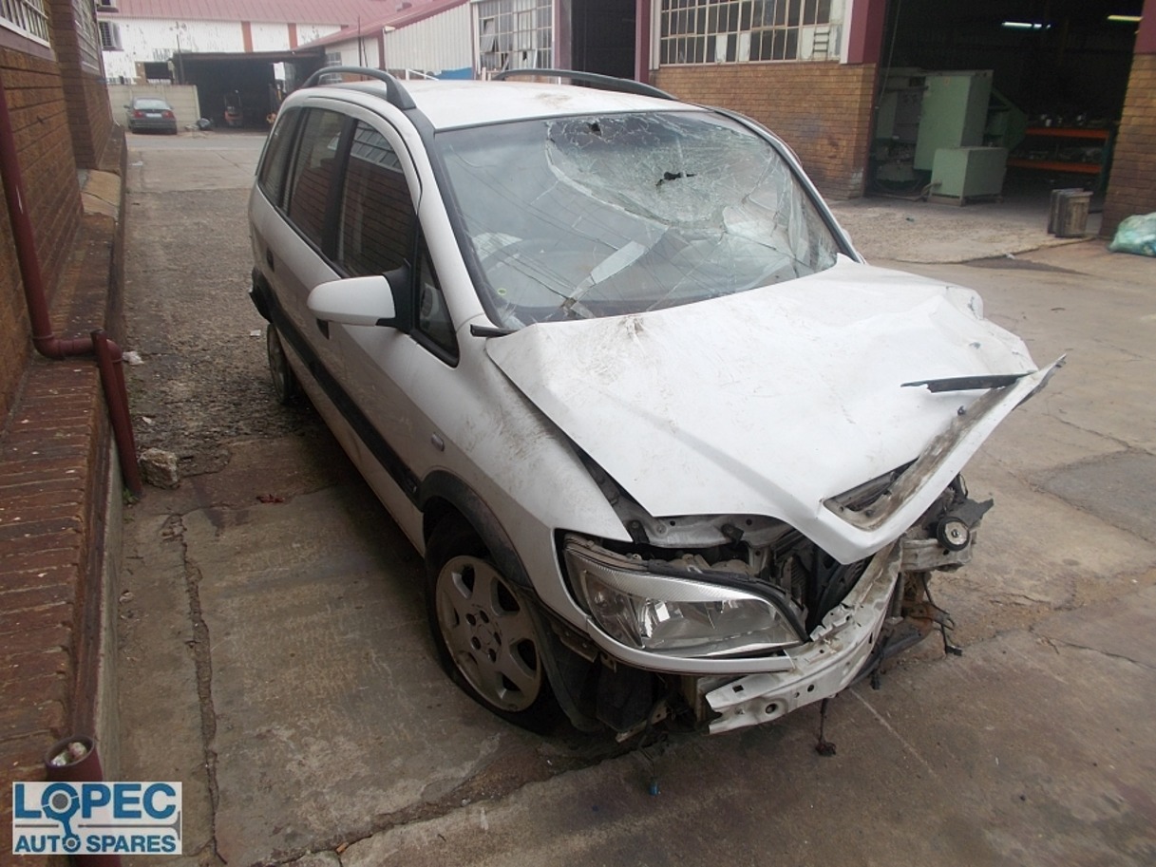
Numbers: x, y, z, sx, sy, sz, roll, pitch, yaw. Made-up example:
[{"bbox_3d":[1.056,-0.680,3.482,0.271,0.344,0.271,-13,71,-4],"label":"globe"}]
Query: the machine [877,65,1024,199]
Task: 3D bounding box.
[{"bbox_3d":[5.179,-4.182,12.143,1.350,1.640,1.800,-10,24,-24],"label":"machine"}]

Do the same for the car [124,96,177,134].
[{"bbox_3d":[-18.721,-13.933,38.077,1.740,1.420,4.450,-10,24,-24],"label":"car"}]

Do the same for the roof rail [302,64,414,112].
[{"bbox_3d":[-0.954,-1.432,3.555,0.080,0.140,1.750,-12,26,-25],"label":"roof rail"}]

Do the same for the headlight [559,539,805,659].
[{"bbox_3d":[0.211,0.307,1.684,0.430,0.200,0.260,-4,24,-9],"label":"headlight"}]

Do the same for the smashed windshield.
[{"bbox_3d":[0.210,-0.725,2.708,1.300,0.150,0.830,-12,60,-25],"label":"smashed windshield"}]

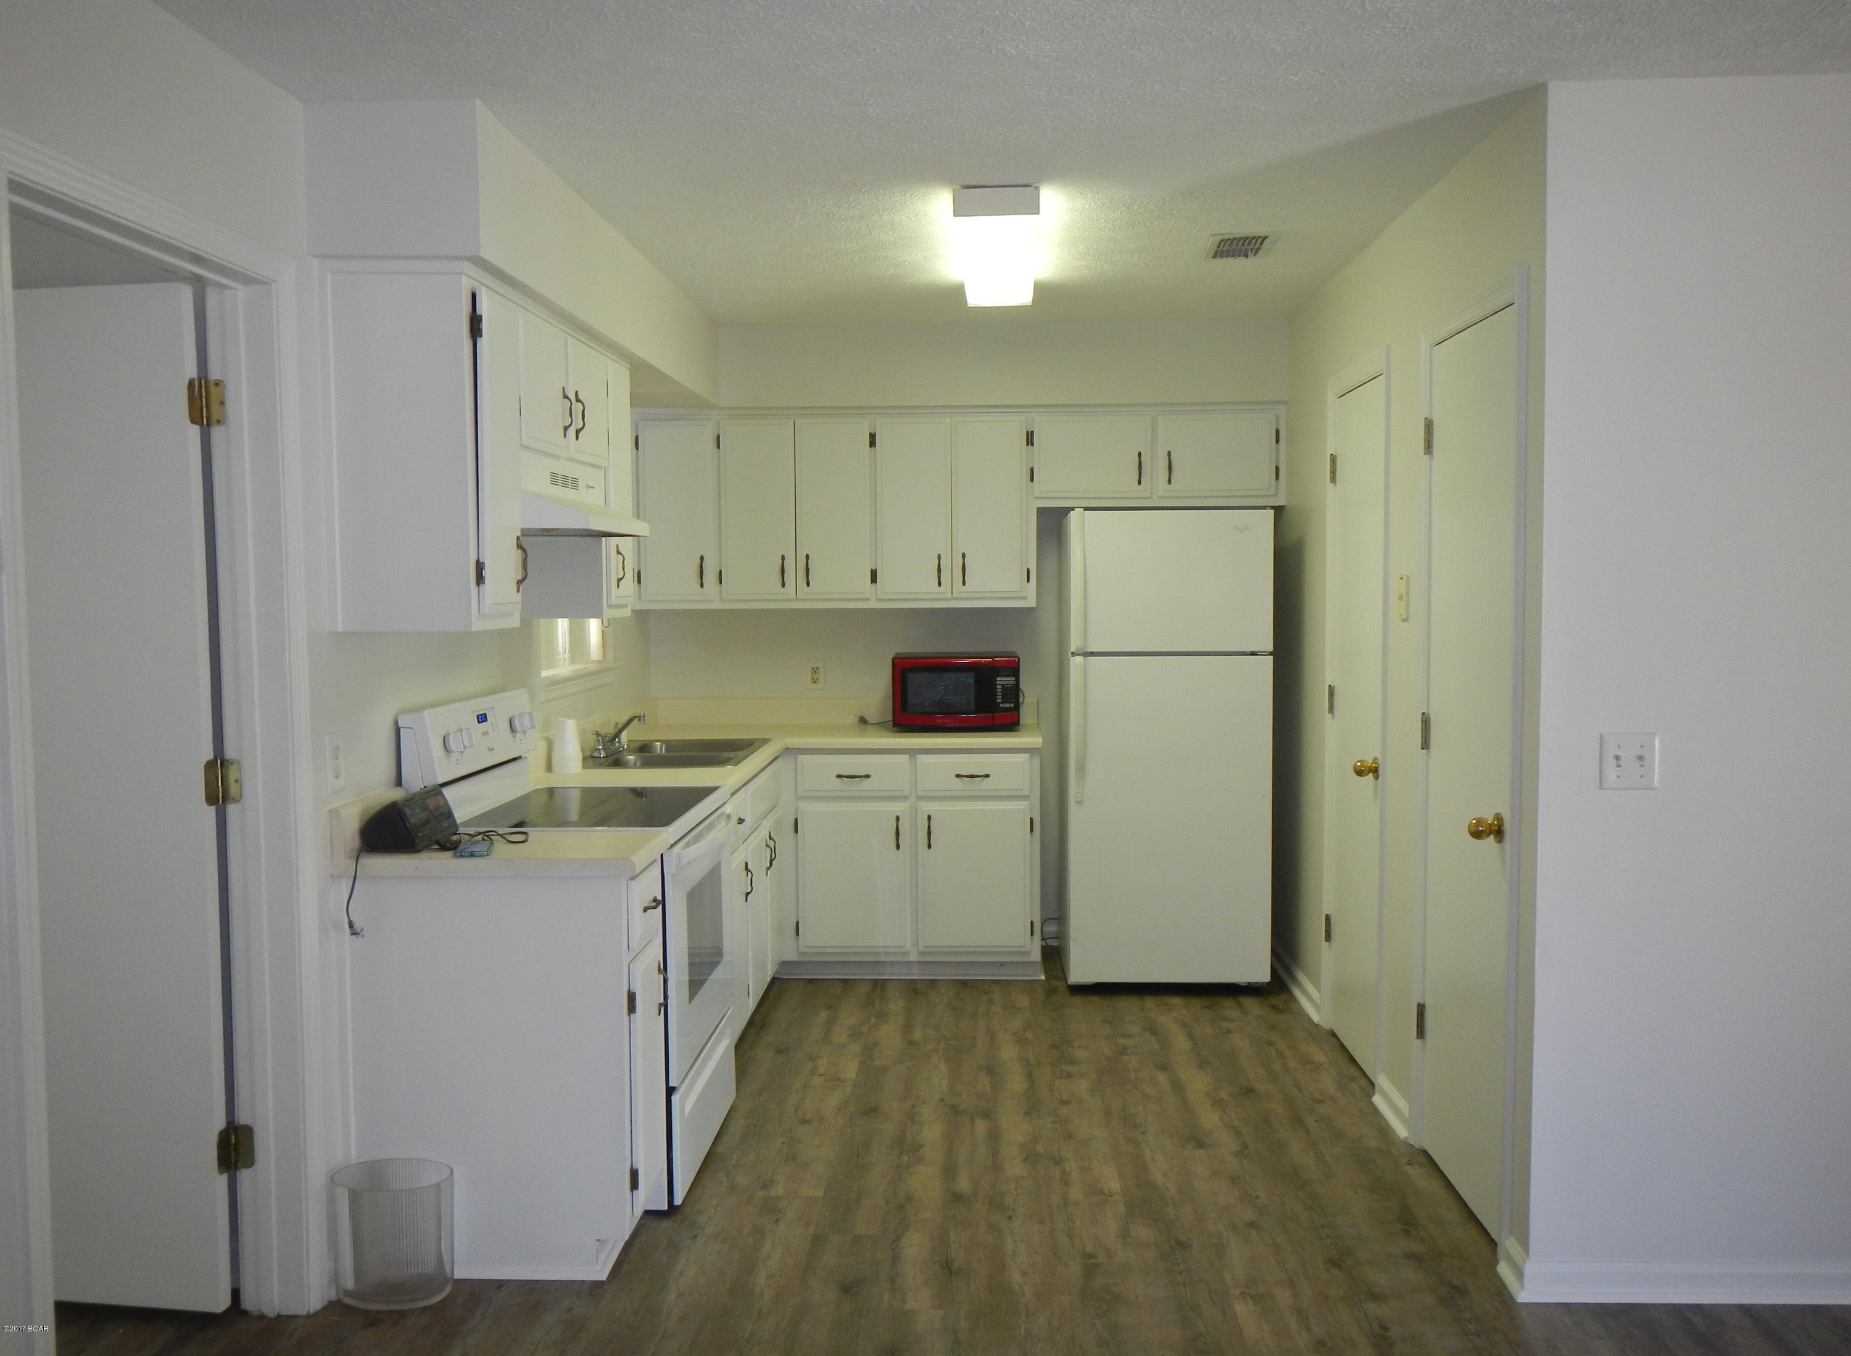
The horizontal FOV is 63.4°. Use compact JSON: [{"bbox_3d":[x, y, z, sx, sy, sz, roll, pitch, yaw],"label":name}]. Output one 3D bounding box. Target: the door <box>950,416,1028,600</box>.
[{"bbox_3d":[0.252,-0.642,5.700,0.277,0.677,0.028,0,4,3],"label":"door"}]

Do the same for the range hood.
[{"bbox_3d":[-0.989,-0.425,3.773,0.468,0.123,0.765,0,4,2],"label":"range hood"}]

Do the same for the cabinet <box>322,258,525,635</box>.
[{"bbox_3d":[-1.068,-0.480,3.226,0.322,0.748,0.325,0,4,2],"label":"cabinet"}]

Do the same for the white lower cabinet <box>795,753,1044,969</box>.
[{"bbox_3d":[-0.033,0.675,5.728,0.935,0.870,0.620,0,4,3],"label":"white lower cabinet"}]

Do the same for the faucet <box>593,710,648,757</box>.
[{"bbox_3d":[-0.982,0.178,4.865,0.160,0.135,0.250,0,4,2],"label":"faucet"}]

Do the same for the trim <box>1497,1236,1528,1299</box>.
[{"bbox_3d":[1.226,1.228,3.126,0.022,0.088,0.148,0,4,3],"label":"trim"}]

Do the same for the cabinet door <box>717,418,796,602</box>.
[{"bbox_3d":[-0.639,-0.642,5.746,0.290,0.677,0.028,0,4,3],"label":"cabinet door"}]

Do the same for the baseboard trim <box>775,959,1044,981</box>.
[{"bbox_3d":[-0.058,1.080,5.557,1.000,0.088,0.022,0,4,3],"label":"baseboard trim"}]

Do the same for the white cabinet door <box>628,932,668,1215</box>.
[{"bbox_3d":[-0.608,0.852,3.282,0.024,0.535,0.262,0,4,3],"label":"white cabinet door"}]

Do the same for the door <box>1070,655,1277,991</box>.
[{"bbox_3d":[0.864,0.498,5.282,0.723,1.159,0.090,0,4,2],"label":"door"}]

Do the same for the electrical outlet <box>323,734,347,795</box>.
[{"bbox_3d":[-1.231,0.178,3.140,0.010,0.122,0.080,0,4,3],"label":"electrical outlet"}]

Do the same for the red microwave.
[{"bbox_3d":[0.123,0.053,5.776,0.470,0.278,0.370,0,4,3],"label":"red microwave"}]

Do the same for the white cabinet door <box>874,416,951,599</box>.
[{"bbox_3d":[-0.043,-0.642,5.715,0.287,0.682,0.028,0,4,3],"label":"white cabinet door"}]

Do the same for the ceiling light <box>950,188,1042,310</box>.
[{"bbox_3d":[0.203,-1.206,4.258,0.210,0.082,1.230,0,4,2],"label":"ceiling light"}]

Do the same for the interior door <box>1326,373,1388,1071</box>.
[{"bbox_3d":[1.315,0.144,4.496,0.040,2.026,0.600,0,4,3],"label":"interior door"}]

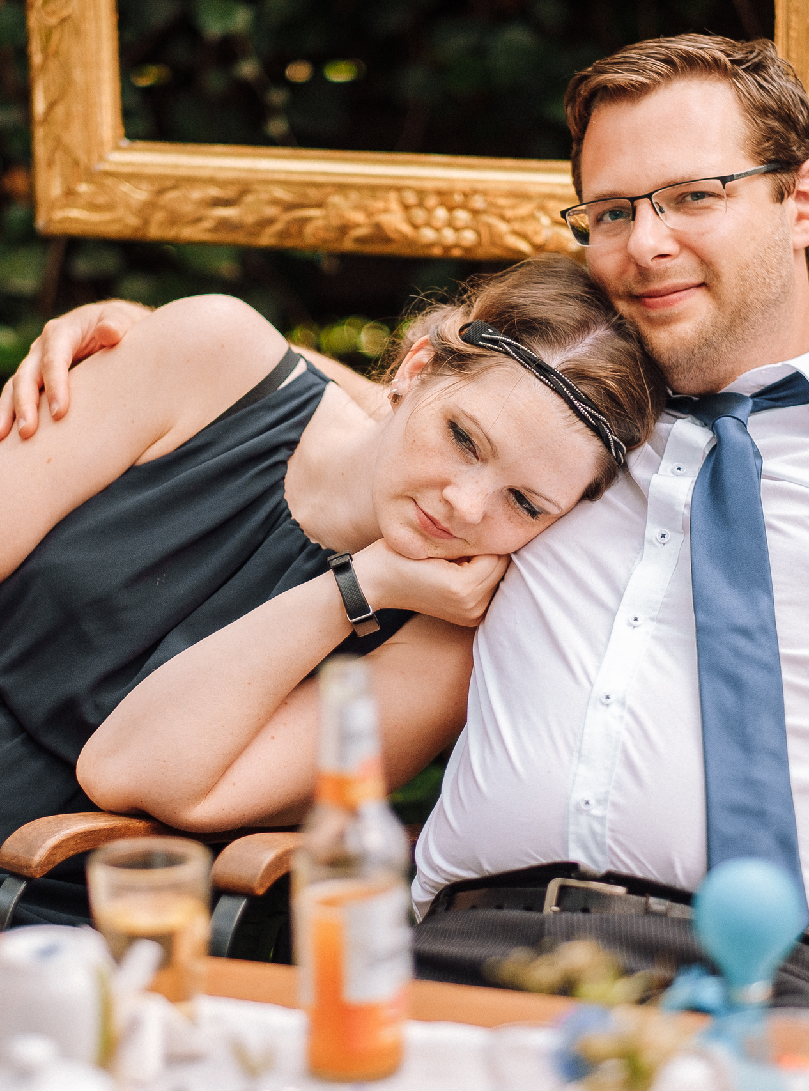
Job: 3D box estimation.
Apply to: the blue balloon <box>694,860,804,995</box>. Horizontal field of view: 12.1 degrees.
[{"bbox_3d":[0.190,0.210,2.100,0.061,0.076,0.061,-1,9,0],"label":"blue balloon"}]

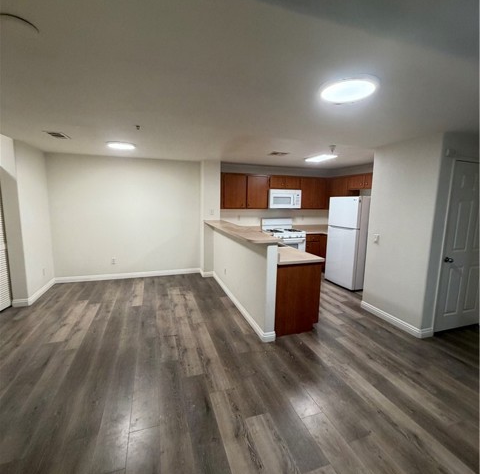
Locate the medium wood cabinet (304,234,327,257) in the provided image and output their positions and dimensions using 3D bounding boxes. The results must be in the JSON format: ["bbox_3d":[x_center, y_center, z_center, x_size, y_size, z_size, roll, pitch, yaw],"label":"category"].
[{"bbox_3d":[1.567,0.343,6.110,0.507,0.893,0.614,-2,8,-18],"label":"medium wood cabinet"}]

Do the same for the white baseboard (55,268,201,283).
[{"bbox_3d":[-2.163,0.787,5.261,2.731,0.105,0.016,-2,8,-18],"label":"white baseboard"}]

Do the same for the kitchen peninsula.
[{"bbox_3d":[0.144,0.430,4.204,0.977,1.178,2.690,-2,8,-18],"label":"kitchen peninsula"}]

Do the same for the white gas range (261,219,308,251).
[{"bbox_3d":[0.970,0.216,5.848,0.772,1.192,0.685,-2,8,-18],"label":"white gas range"}]

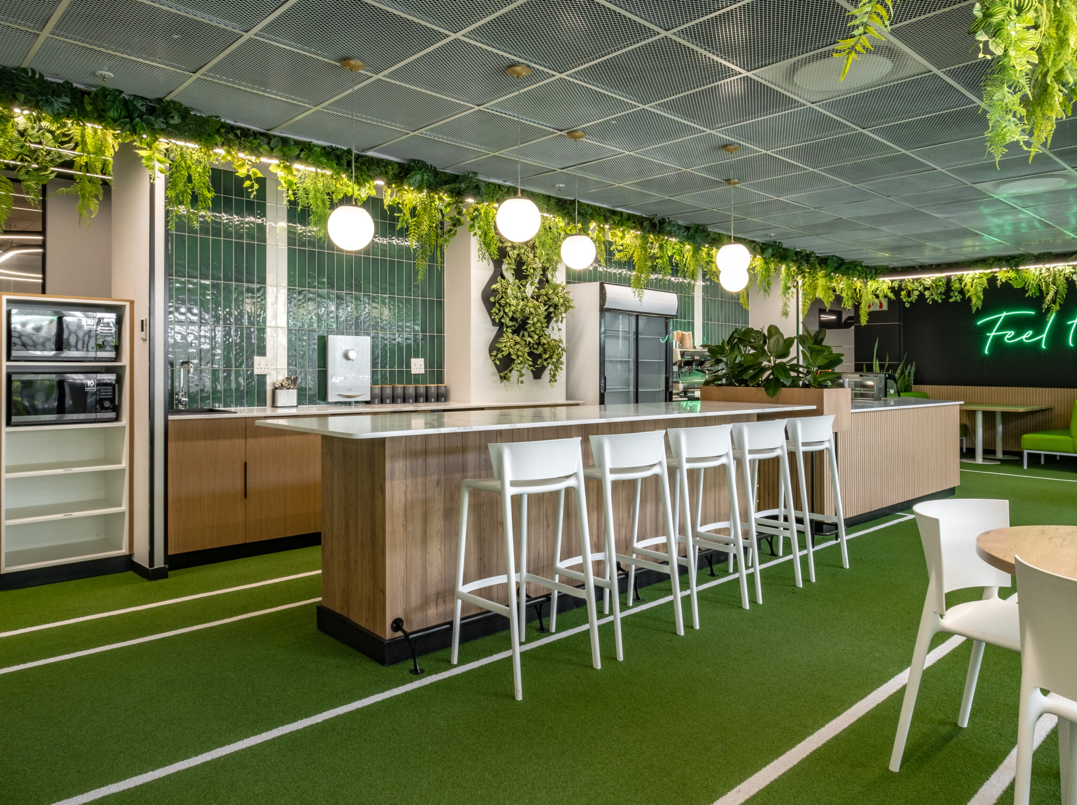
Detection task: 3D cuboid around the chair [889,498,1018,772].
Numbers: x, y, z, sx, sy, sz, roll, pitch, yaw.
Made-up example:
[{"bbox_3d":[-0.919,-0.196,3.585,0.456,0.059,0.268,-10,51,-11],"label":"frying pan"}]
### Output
[{"bbox_3d":[1.406,0.730,2.096,0.530,0.800,0.480,-1,3,-36],"label":"chair"}]

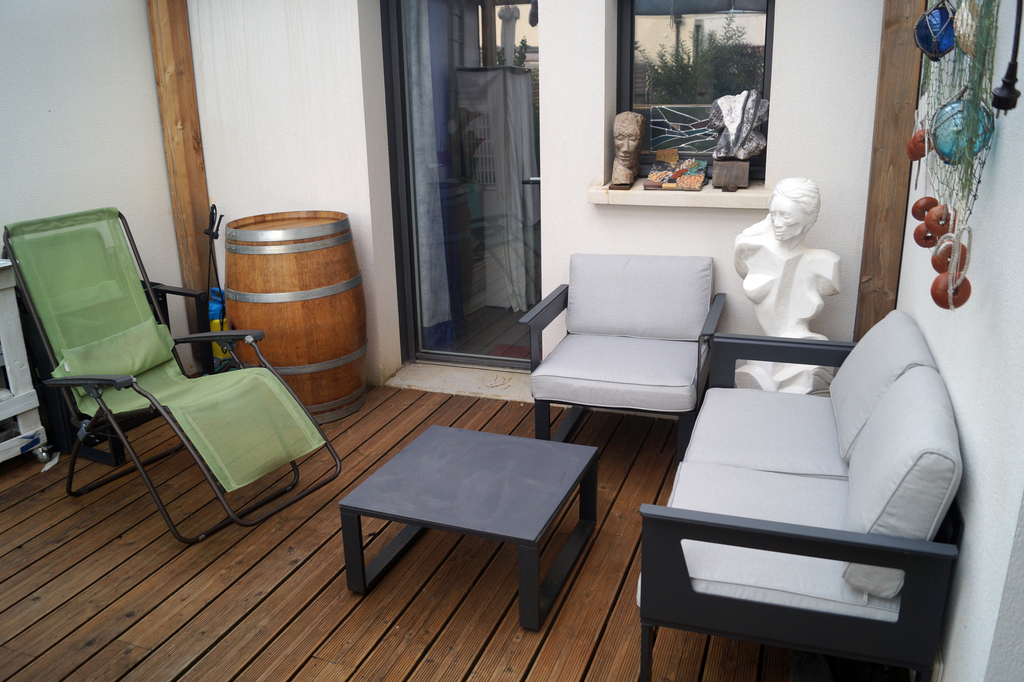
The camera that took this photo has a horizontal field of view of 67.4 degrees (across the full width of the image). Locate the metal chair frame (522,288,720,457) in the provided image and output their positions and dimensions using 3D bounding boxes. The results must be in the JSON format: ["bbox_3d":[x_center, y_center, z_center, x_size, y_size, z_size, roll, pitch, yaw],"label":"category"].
[{"bbox_3d":[0.502,0.157,3.319,0.755,0.650,0.670,5,19,19],"label":"metal chair frame"}]

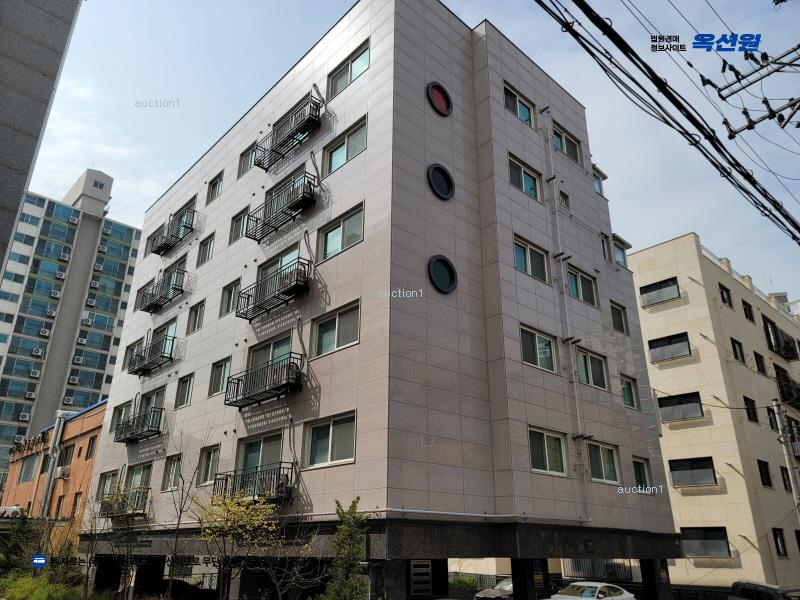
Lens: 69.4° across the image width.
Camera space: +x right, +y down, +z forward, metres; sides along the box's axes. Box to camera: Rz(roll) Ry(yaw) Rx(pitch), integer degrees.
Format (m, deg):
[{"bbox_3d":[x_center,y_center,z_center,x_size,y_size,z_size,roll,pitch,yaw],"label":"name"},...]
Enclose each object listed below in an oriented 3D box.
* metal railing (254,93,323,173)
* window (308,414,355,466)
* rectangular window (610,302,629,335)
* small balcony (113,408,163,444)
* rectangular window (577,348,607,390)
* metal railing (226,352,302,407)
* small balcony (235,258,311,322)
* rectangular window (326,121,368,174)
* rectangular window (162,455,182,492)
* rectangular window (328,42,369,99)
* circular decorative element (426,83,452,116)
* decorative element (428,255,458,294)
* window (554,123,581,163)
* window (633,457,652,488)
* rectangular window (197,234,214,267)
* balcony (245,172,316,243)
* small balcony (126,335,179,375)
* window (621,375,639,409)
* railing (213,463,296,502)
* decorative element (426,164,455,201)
[{"bbox_3d":[-3.839,-5.641,19.735,0.493,0.881,3.443,20,-29,-39],"label":"metal railing"},{"bbox_3d":[-1.655,3.382,13.761,0.150,1.162,2.054,20,-30,-39],"label":"window"},{"bbox_3d":[7.660,0.663,20.344,1.098,1.062,0.150,20,-30,-39],"label":"rectangular window"},{"bbox_3d":[-10.153,4.921,22.472,0.462,0.894,3.507,20,-28,-39],"label":"small balcony"},{"bbox_3d":[5.970,2.204,17.986,1.755,1.128,0.150,20,-28,-39],"label":"rectangular window"},{"bbox_3d":[-3.845,2.307,16.245,0.462,0.893,3.403,20,-28,-39],"label":"metal railing"},{"bbox_3d":[-3.877,-0.261,17.490,0.461,0.906,3.407,20,-29,-39],"label":"small balcony"},{"bbox_3d":[-1.561,-4.426,17.115,0.180,1.189,2.171,20,-29,-39],"label":"rectangular window"},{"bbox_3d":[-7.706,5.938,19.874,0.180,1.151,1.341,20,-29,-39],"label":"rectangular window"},{"bbox_3d":[-1.544,-7.037,17.926,0.150,1.166,2.089,20,-28,-39],"label":"rectangular window"},{"bbox_3d":[1.210,-6.029,17.367,1.103,1.103,0.150,20,-30,-39],"label":"circular decorative element"},{"bbox_3d":[1.102,-0.641,15.106,1.084,1.084,0.160,20,-29,-39],"label":"decorative element"},{"bbox_3d":[6.174,-5.705,21.422,1.791,1.168,0.150,20,-29,-39],"label":"window"},{"bbox_3d":[7.583,5.659,18.201,1.134,1.071,0.180,20,-29,-39],"label":"window"},{"bbox_3d":[-7.548,-1.904,22.767,0.150,1.172,1.302,20,-28,-39],"label":"rectangular window"},{"bbox_3d":[-3.847,-2.911,18.567,0.461,0.906,3.407,20,-29,-39],"label":"balcony"},{"bbox_3d":[-10.270,2.270,23.943,0.493,0.881,3.490,20,-29,-39],"label":"small balcony"},{"bbox_3d":[7.612,3.101,19.273,1.012,1.052,0.150,20,-30,-39],"label":"window"},{"bbox_3d":[-3.937,4.969,15.366,0.461,0.883,3.407,20,-29,-39],"label":"railing"},{"bbox_3d":[1.159,-3.285,16.164,1.109,1.109,0.150,20,-30,-39],"label":"decorative element"}]

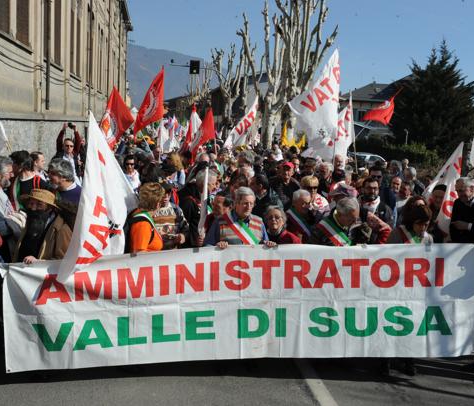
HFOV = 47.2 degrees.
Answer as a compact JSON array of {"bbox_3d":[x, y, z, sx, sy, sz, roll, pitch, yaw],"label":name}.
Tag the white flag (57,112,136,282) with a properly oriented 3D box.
[{"bbox_3d":[-1.193,-0.047,4.600,0.680,1.420,0.400,0,8,-6],"label":"white flag"}]

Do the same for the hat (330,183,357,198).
[{"bbox_3d":[1.012,-0.119,5.150,0.210,0.150,0.280,7,10,40],"label":"hat"}]

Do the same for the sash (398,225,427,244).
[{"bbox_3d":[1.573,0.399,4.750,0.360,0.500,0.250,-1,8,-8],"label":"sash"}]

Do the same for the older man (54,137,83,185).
[{"bbox_3d":[-2.647,-0.130,8.527,0.550,1.820,0.400,0,8,-15],"label":"older man"}]

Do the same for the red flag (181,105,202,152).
[{"bbox_3d":[-1.033,-1.668,12.300,0.520,1.120,0.300,1,8,-11],"label":"red flag"}]

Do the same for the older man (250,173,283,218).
[{"bbox_3d":[0.272,0.535,6.120,0.360,1.720,0.520,-6,11,-44],"label":"older man"}]

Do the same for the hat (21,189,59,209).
[{"bbox_3d":[-1.677,-0.030,4.600,0.330,0.140,0.350,15,12,-8],"label":"hat"}]

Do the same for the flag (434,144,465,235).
[{"bbox_3d":[1.962,-0.136,5.100,0.520,0.900,0.280,2,8,17],"label":"flag"}]

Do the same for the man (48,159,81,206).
[{"bbox_3d":[-1.716,0.431,5.471,0.380,1.740,0.520,-2,9,-25],"label":"man"}]

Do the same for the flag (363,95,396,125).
[{"bbox_3d":[2.630,-1.725,10.000,0.680,0.580,0.350,2,8,17],"label":"flag"}]

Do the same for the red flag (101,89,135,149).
[{"bbox_3d":[-1.941,-1.388,8.800,0.600,1.020,0.350,-2,8,-11],"label":"red flag"}]

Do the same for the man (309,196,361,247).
[{"bbox_3d":[0.867,0.745,4.826,0.560,1.600,0.440,-2,8,-14],"label":"man"}]

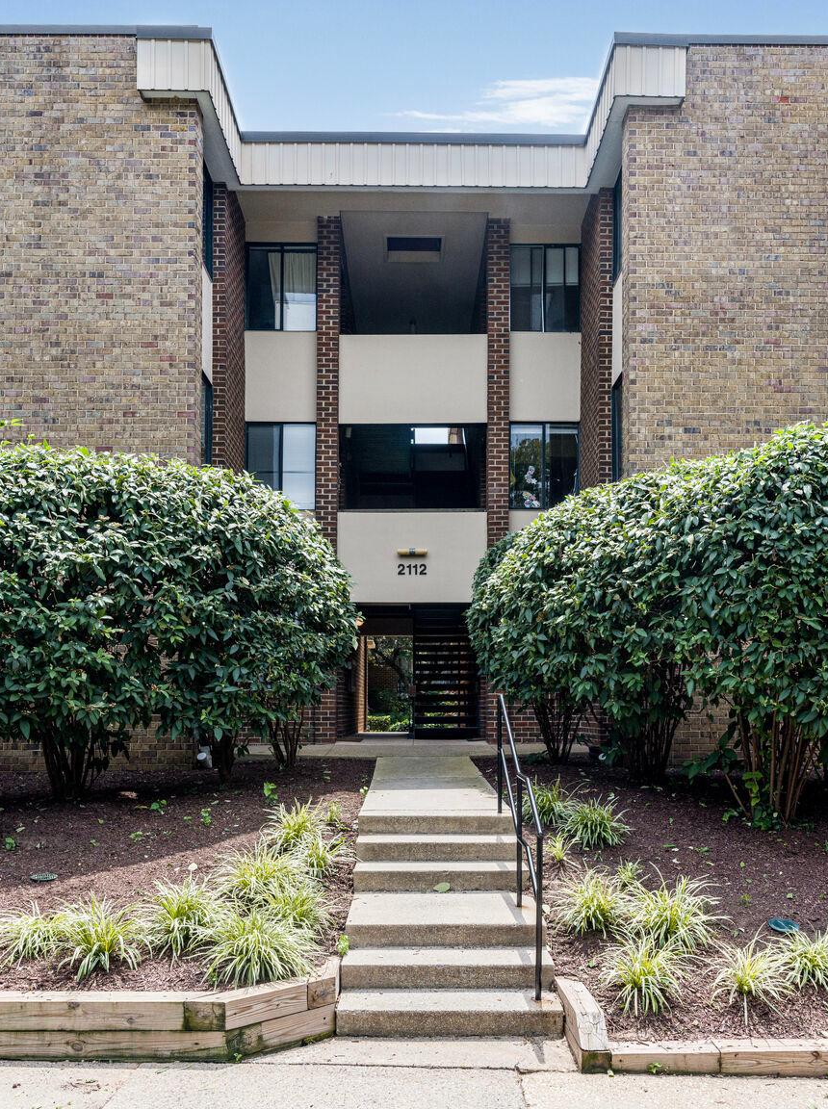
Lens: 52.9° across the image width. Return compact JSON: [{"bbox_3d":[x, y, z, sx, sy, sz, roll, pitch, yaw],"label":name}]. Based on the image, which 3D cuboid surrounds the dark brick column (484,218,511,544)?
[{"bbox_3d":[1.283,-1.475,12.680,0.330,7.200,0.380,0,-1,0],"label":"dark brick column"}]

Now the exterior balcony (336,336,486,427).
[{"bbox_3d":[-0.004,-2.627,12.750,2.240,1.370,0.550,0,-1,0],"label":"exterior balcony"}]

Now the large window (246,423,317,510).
[{"bbox_3d":[-2.011,-1.344,12.680,1.070,1.341,0.130,0,-1,0],"label":"large window"}]

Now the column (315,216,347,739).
[{"bbox_3d":[-1.291,-1.123,12.680,0.330,7.850,0.380,0,-1,0],"label":"column"}]

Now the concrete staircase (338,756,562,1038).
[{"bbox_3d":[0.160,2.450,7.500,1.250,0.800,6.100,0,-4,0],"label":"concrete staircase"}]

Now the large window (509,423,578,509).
[{"bbox_3d":[1.994,-1.349,12.680,1.064,1.331,0.130,0,-1,0],"label":"large window"}]

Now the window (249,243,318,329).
[{"bbox_3d":[-2.013,-4.071,12.680,1.086,1.347,0.130,0,-1,0],"label":"window"}]

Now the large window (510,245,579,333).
[{"bbox_3d":[2.005,-4.049,12.680,1.082,1.353,0.130,0,-1,0],"label":"large window"}]

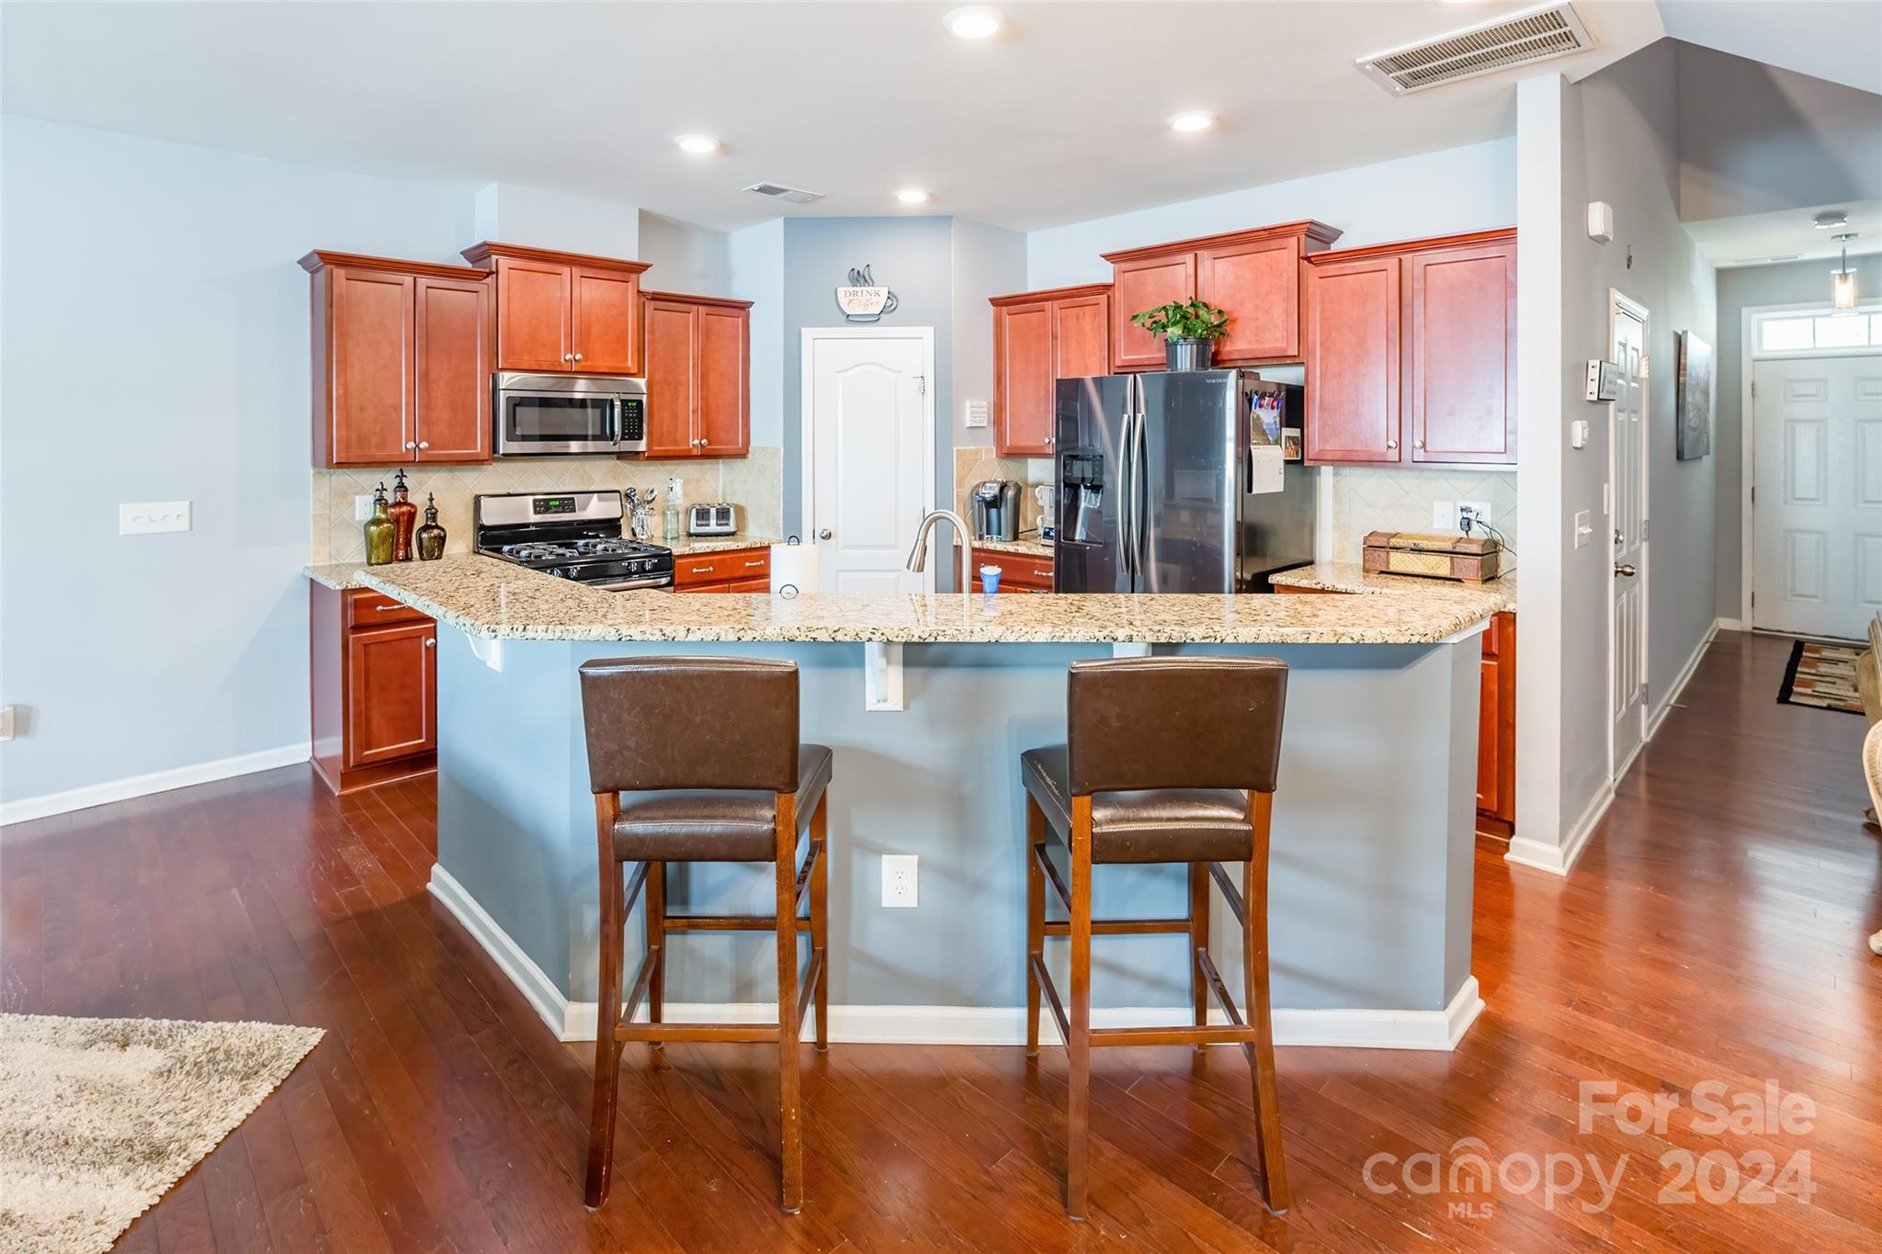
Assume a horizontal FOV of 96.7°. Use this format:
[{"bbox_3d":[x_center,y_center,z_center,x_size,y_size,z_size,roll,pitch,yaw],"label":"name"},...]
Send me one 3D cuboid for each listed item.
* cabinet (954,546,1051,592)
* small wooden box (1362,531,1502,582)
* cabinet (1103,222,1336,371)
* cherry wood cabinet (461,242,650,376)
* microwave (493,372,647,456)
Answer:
[{"bbox_3d":[0.668,-0.046,4.820,0.620,0.880,0.990,-6,9,-42],"label":"cabinet"},{"bbox_3d":[2.023,-0.300,3.490,0.425,0.165,0.200,6,9,39],"label":"small wooden box"},{"bbox_3d":[1.390,-1.609,4.223,0.380,0.625,1.127,-6,9,-42],"label":"cabinet"},{"bbox_3d":[-2.057,-1.677,4.541,0.845,0.633,0.380,-6,9,-43],"label":"cherry wood cabinet"},{"bbox_3d":[-2.039,-1.147,4.537,0.765,0.420,0.410,-6,9,-43],"label":"microwave"}]

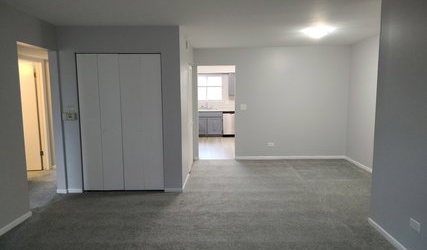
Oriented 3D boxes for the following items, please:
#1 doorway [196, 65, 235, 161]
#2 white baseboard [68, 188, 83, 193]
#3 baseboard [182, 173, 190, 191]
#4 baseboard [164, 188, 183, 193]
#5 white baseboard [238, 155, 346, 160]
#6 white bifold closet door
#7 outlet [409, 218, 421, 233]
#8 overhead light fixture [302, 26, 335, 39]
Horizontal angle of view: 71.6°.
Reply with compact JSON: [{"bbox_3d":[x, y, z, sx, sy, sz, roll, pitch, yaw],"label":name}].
[{"bbox_3d":[0.078,-0.248,6.509,0.810,2.050,0.120,0,6,1],"label":"doorway"},{"bbox_3d":[-2.089,0.994,4.486,0.225,0.060,0.014,0,6,1],"label":"white baseboard"},{"bbox_3d":[-0.439,0.932,4.891,0.014,0.062,0.910,0,6,1],"label":"baseboard"},{"bbox_3d":[-0.592,0.983,4.448,0.273,0.060,0.014,0,6,1],"label":"baseboard"},{"bbox_3d":[1.703,0.732,6.519,2.423,0.068,0.015,0,6,1],"label":"white baseboard"},{"bbox_3d":[-1.353,-0.015,4.384,1.215,2.015,0.045,0,6,1],"label":"white bifold closet door"},{"bbox_3d":[1.737,0.869,2.562,0.009,0.073,0.118,0,6,1],"label":"outlet"},{"bbox_3d":[1.595,-1.410,4.507,0.430,0.120,0.430,0,6,1],"label":"overhead light fixture"}]

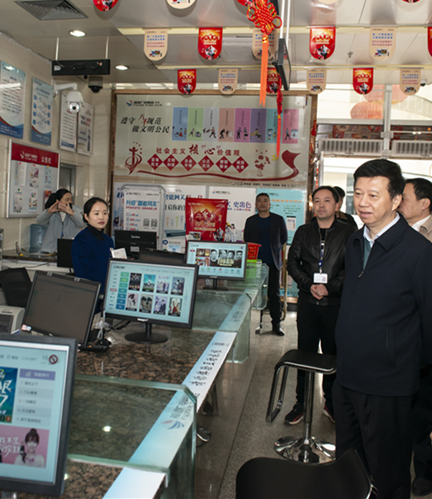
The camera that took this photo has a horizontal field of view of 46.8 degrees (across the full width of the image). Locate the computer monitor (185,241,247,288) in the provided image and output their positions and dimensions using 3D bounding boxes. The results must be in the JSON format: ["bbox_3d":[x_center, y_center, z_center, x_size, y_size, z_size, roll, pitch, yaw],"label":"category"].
[{"bbox_3d":[0.001,0.129,4.230,0.510,0.400,0.200,4,5,11],"label":"computer monitor"}]

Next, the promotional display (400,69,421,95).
[{"bbox_3d":[2.222,-1.913,5.704,0.224,0.298,0.020,4,5,9],"label":"promotional display"}]

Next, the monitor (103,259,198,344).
[{"bbox_3d":[-0.338,0.263,2.580,0.495,0.405,0.190,4,4,18],"label":"monitor"}]

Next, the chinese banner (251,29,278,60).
[{"bbox_3d":[0.509,-2.137,5.205,0.257,0.321,0.010,3,5,9],"label":"chinese banner"}]

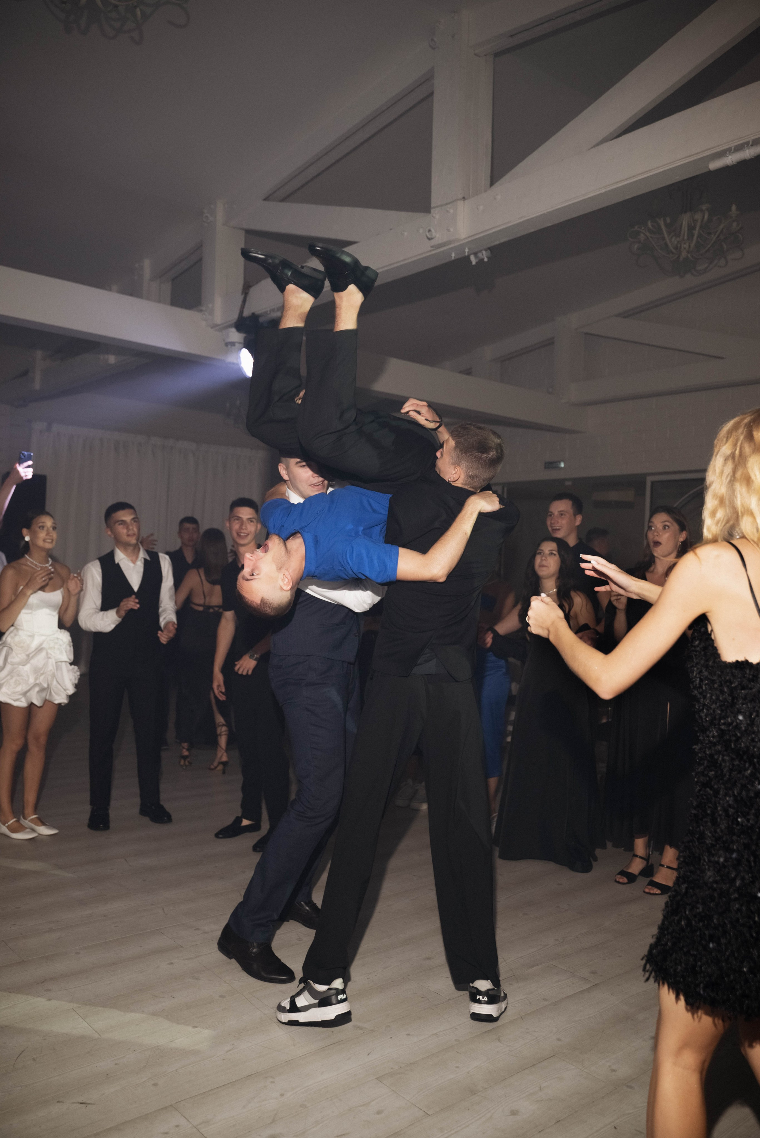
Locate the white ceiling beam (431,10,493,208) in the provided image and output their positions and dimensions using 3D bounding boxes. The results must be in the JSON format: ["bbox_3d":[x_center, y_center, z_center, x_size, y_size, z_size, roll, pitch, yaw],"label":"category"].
[{"bbox_3d":[0.426,-2.368,4.658,0.208,1.040,0.208,2,0,-41],"label":"white ceiling beam"}]

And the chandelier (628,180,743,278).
[{"bbox_3d":[1.964,-2.215,5.692,0.718,0.604,0.718,2,0,19],"label":"chandelier"}]

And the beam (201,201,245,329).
[{"bbox_3d":[-1.153,-2.197,6.468,0.218,0.895,0.198,2,0,-41],"label":"beam"}]

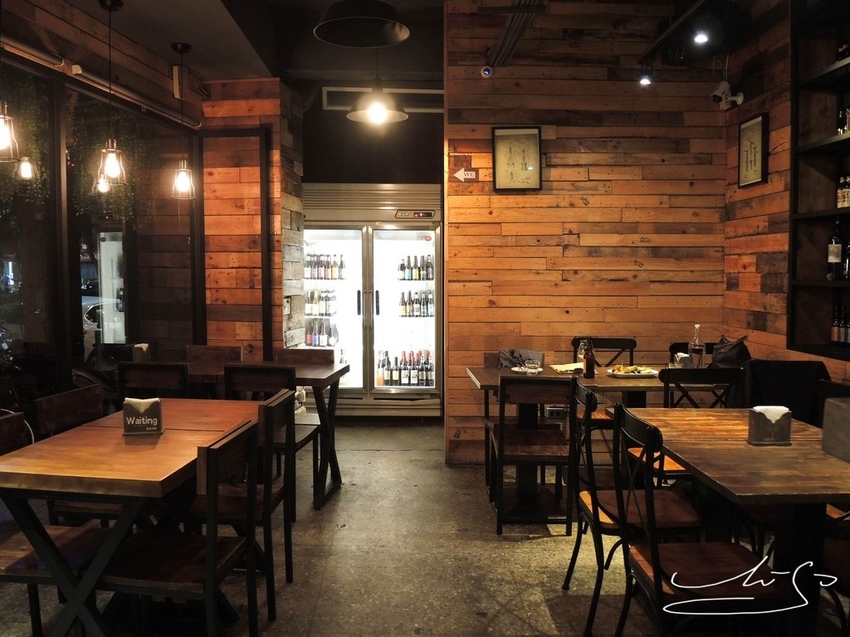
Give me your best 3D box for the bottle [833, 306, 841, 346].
[{"bbox_3d":[2.095,0.038,3.500,0.060,0.199,0.060,0,4,-3],"label":"bottle"}]

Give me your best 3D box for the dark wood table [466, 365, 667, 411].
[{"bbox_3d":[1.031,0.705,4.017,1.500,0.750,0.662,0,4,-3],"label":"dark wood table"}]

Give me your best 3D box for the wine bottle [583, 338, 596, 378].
[{"bbox_3d":[0.943,0.225,3.934,0.062,0.219,0.062,0,4,-3],"label":"wine bottle"}]

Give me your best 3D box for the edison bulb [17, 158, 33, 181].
[{"bbox_3d":[-2.006,-0.749,3.456,0.070,0.109,0.070,0,4,7],"label":"edison bulb"}]

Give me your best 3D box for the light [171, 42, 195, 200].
[{"bbox_3d":[-1.585,-1.280,4.466,0.150,0.998,0.150,0,4,7],"label":"light"}]

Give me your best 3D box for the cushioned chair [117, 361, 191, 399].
[{"bbox_3d":[-1.463,0.647,4.012,0.400,0.825,0.460,0,4,7],"label":"cushioned chair"}]

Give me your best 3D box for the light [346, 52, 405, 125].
[{"bbox_3d":[-0.282,-1.352,4.016,0.370,0.418,0.370,0,4,-2],"label":"light"}]

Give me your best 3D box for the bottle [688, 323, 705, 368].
[{"bbox_3d":[1.596,0.183,4.019,0.092,0.292,0.092,0,4,-3],"label":"bottle"}]

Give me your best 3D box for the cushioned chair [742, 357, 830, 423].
[{"bbox_3d":[1.752,0.632,3.552,0.440,0.900,0.480,0,4,-2],"label":"cushioned chair"}]

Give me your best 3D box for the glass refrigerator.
[{"bbox_3d":[-0.498,-0.150,6.376,1.281,2.071,0.740,0,4,0],"label":"glass refrigerator"}]

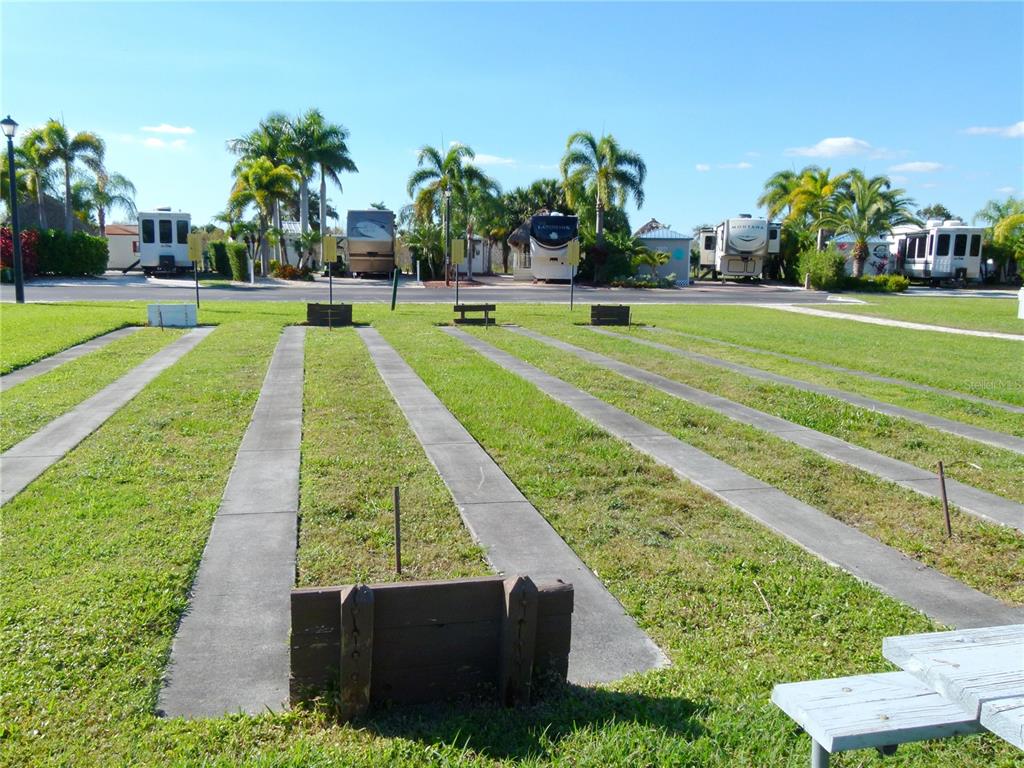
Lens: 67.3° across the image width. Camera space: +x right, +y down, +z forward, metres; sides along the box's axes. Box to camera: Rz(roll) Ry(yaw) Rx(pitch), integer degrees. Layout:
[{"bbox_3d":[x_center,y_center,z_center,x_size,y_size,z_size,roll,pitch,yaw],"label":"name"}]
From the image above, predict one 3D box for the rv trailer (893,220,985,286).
[{"bbox_3d":[25.393,-7.816,46.734,2.750,3.600,10.500,3,10,13],"label":"rv trailer"}]

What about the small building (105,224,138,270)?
[{"bbox_3d":[-28.347,-9.879,55.923,3.300,3.100,3.600,-2,10,-16],"label":"small building"}]

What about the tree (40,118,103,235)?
[{"bbox_3d":[-24.312,-10.307,42.329,3.690,8.259,3.690,-4,11,-29],"label":"tree"}]

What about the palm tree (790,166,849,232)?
[{"bbox_3d":[18.424,-9.582,45.962,3.628,6.618,3.628,5,10,21],"label":"palm tree"}]

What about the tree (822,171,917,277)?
[{"bbox_3d":[18.225,-7.777,39.310,4.800,5.800,4.700,1,10,0],"label":"tree"}]

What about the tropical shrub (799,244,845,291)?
[{"bbox_3d":[15.182,-5.795,37.806,2.250,2.300,2.100,1,10,0],"label":"tropical shrub"}]

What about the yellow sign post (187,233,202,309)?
[{"bbox_3d":[-8.072,-2.912,19.631,0.340,2.000,0.070,-2,10,-14],"label":"yellow sign post"}]

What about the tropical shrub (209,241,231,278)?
[{"bbox_3d":[-16.127,-6.949,42.607,1.200,2.100,1.300,-1,10,-12],"label":"tropical shrub"}]

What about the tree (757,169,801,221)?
[{"bbox_3d":[18.031,-10.097,49.470,4.200,6.800,4.200,1,10,0],"label":"tree"}]

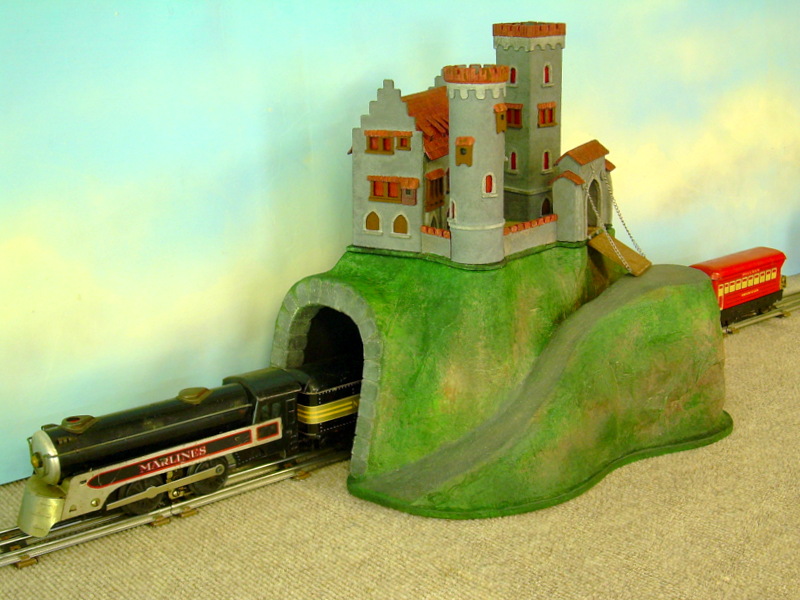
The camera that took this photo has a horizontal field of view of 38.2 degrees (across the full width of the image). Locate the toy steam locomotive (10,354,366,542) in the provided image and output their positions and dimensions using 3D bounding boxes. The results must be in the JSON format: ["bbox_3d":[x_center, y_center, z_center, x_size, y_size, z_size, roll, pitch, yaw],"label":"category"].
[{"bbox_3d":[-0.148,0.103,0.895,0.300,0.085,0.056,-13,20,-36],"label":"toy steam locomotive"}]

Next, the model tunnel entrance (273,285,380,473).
[{"bbox_3d":[-0.063,0.055,0.953,0.038,0.146,0.160,-13,20,-36],"label":"model tunnel entrance"}]

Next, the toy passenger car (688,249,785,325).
[{"bbox_3d":[0.367,-0.014,1.279,0.146,0.077,0.054,-13,20,-36],"label":"toy passenger car"}]

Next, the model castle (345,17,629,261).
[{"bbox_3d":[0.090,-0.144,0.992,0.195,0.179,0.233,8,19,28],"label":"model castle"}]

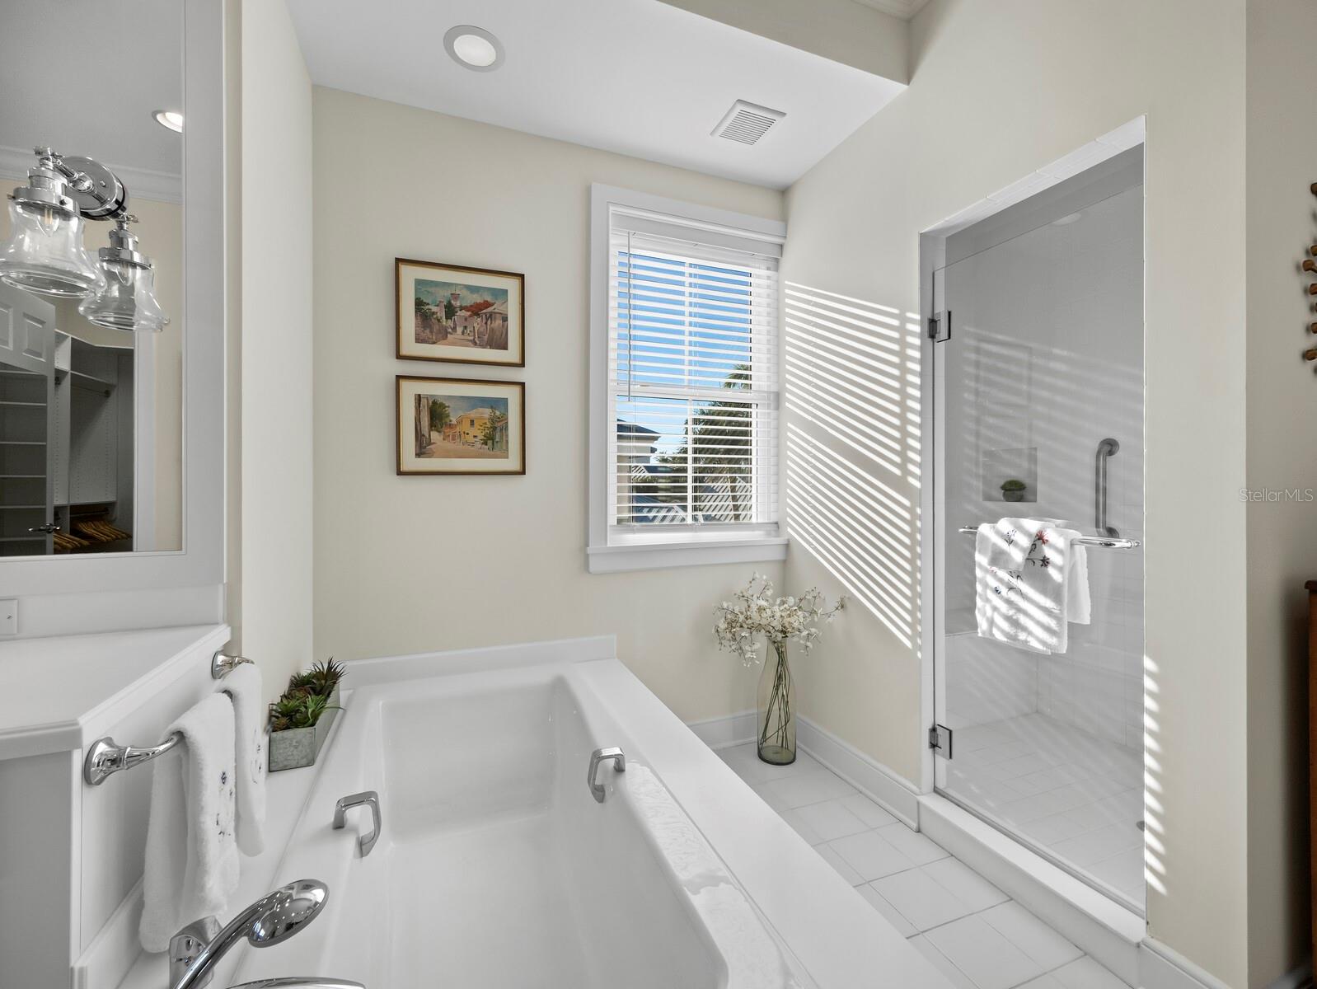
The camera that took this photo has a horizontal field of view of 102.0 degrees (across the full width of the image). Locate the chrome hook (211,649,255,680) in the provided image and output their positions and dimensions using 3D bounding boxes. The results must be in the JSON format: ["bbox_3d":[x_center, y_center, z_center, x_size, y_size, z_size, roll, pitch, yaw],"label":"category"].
[{"bbox_3d":[-0.912,0.367,1.155,0.076,0.058,0.056,0,0,-21],"label":"chrome hook"}]

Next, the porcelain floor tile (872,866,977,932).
[{"bbox_3d":[0.792,1.219,1.607,0.204,0.010,0.204,0,0,-21],"label":"porcelain floor tile"}]

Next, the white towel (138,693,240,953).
[{"bbox_3d":[-0.792,0.542,0.934,0.093,0.335,0.195,0,0,-21],"label":"white towel"}]

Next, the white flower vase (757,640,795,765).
[{"bbox_3d":[0.556,0.938,2.478,0.176,0.555,0.176,0,0,0],"label":"white flower vase"}]

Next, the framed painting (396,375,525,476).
[{"bbox_3d":[-0.777,-0.267,2.125,0.480,0.382,0.022,0,0,-21],"label":"framed painting"}]

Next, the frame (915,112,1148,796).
[{"bbox_3d":[1.121,0.078,1.629,0.125,2.030,0.675,0,0,-21],"label":"frame"}]

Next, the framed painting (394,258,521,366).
[{"bbox_3d":[-0.778,-0.713,2.125,0.480,0.385,0.022,0,0,-21],"label":"framed painting"}]

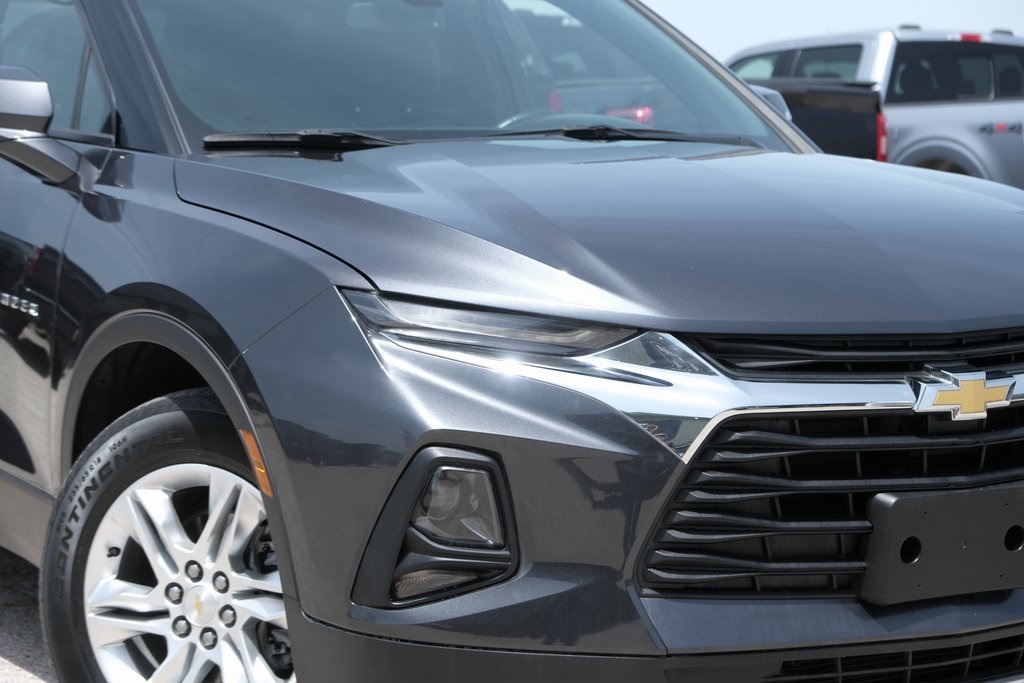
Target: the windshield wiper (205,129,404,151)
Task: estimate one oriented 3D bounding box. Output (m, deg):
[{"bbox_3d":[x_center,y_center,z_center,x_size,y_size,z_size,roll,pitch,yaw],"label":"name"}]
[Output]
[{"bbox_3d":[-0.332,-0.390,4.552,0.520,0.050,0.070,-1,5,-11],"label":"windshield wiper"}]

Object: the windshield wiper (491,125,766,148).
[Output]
[{"bbox_3d":[0.236,-0.420,4.855,0.780,0.060,0.085,-3,6,-39],"label":"windshield wiper"}]

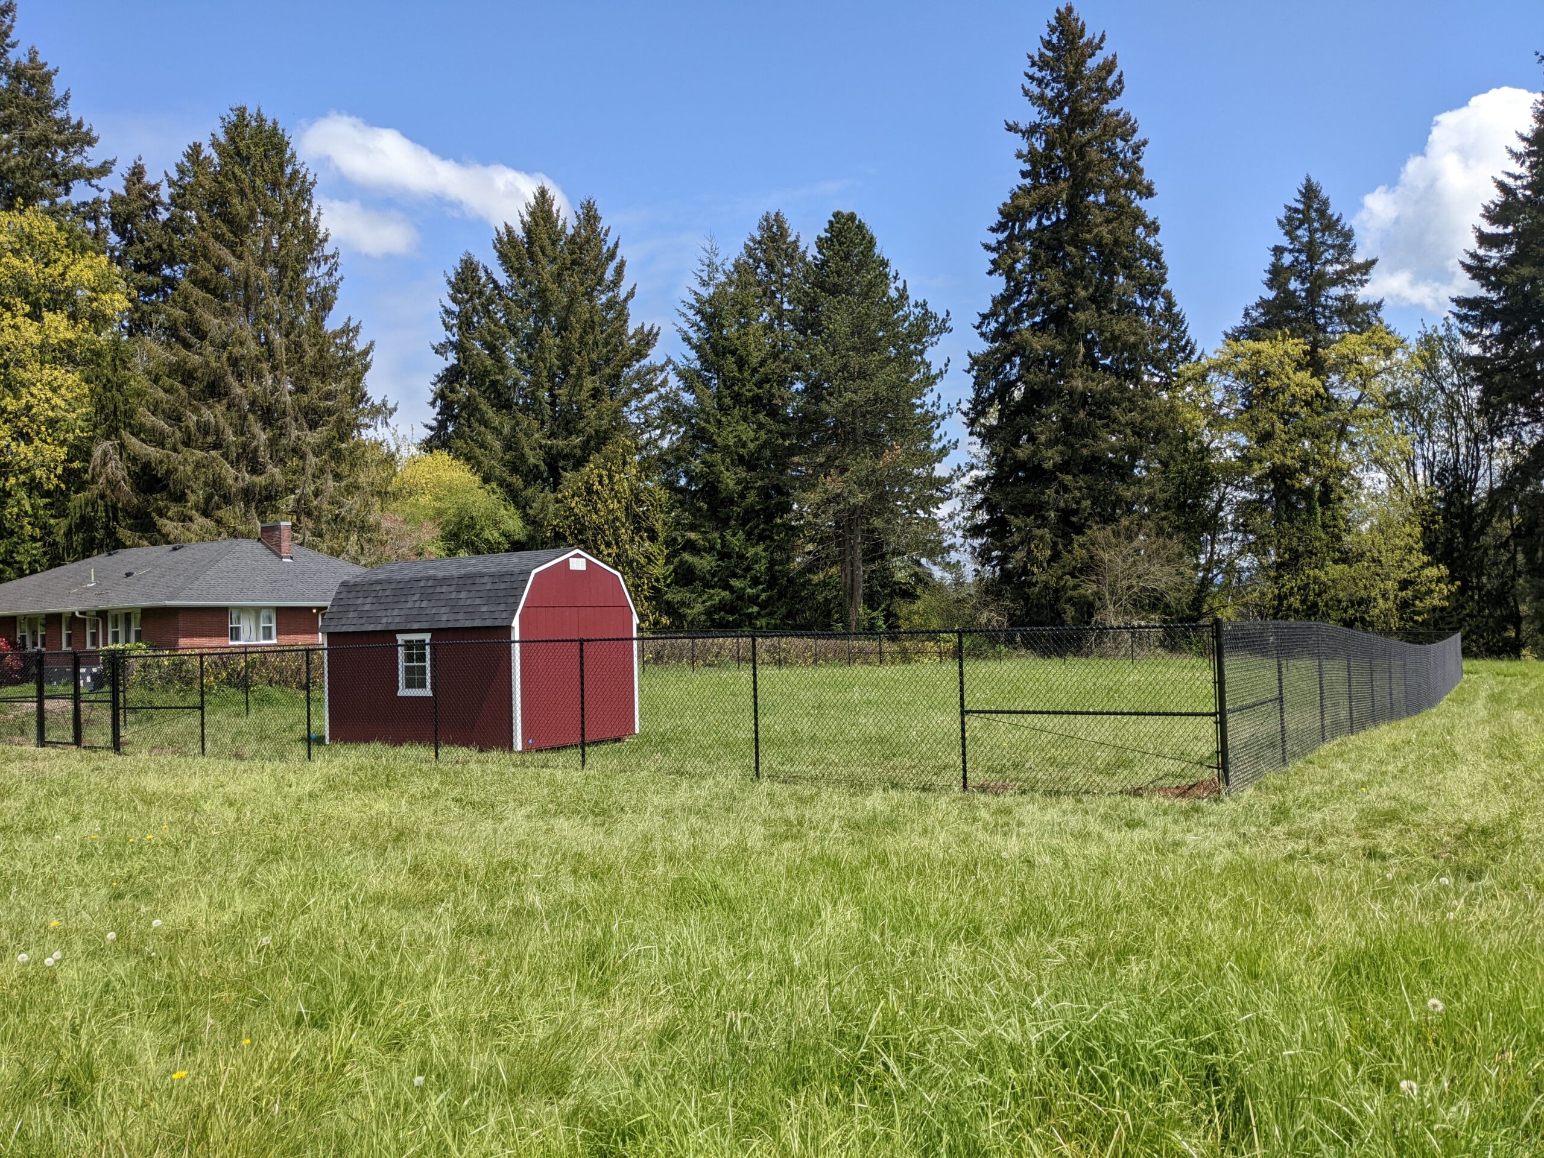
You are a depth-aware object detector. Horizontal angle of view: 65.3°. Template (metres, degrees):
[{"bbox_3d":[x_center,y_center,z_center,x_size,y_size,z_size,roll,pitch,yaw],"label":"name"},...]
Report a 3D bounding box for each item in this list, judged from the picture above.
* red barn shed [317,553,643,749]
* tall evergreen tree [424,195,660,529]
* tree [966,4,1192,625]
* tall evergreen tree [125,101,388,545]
[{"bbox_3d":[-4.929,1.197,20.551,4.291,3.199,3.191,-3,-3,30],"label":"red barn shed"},{"bbox_3d":[-11.459,-7.814,62.493,12.206,25.346,12.206,-2,-2,0],"label":"tall evergreen tree"},{"bbox_3d":[15.883,-13.061,62.667,11.675,34.245,11.675,-2,-2,0],"label":"tree"},{"bbox_3d":[-24.406,-8.974,57.538,12.679,27.632,12.679,-2,-2,0],"label":"tall evergreen tree"}]

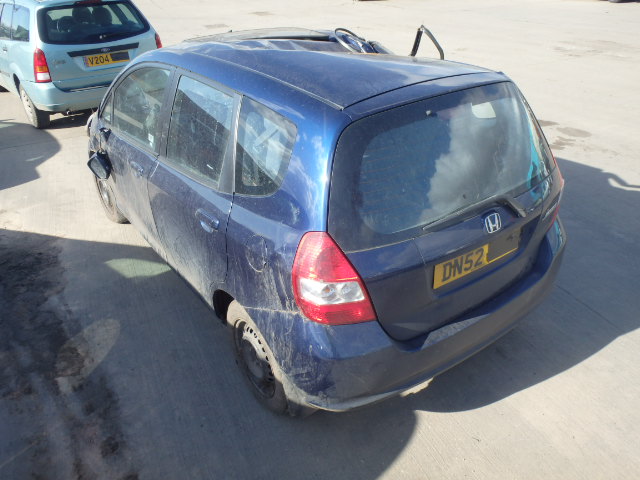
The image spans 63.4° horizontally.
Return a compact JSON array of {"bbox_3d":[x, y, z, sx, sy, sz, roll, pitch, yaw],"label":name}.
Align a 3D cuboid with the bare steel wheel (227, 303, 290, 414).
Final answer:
[{"bbox_3d":[-0.245,0.531,2.427,0.180,0.575,0.575,-20,34,-30],"label":"bare steel wheel"}]

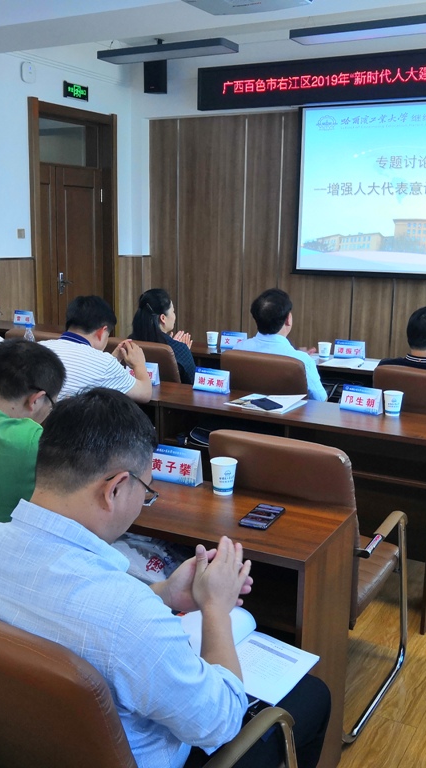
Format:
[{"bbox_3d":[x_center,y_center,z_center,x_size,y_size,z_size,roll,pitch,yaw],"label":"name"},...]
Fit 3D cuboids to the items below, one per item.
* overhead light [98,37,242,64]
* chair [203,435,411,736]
[{"bbox_3d":[-0.377,-2.700,6.492,1.170,0.065,0.260,7,13,28],"label":"overhead light"},{"bbox_3d":[0.323,0.541,2.637,0.566,0.914,0.646,7,13,27],"label":"chair"}]

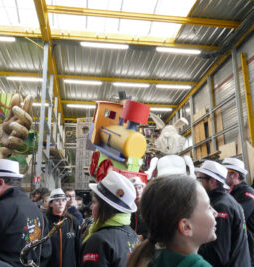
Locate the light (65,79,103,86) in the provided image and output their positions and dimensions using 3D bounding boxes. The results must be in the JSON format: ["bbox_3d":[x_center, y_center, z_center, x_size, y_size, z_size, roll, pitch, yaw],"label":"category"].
[{"bbox_3d":[-1.785,-2.089,11.393,1.530,0.100,0.130,1,-13,-9],"label":"light"}]

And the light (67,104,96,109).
[{"bbox_3d":[-2.172,-1.334,13.795,1.530,0.100,0.130,1,-13,-9],"label":"light"}]

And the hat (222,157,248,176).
[{"bbox_3d":[1.016,0.308,2.650,0.280,0.120,0.240,12,-6,26],"label":"hat"}]

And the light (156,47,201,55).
[{"bbox_3d":[1.764,-2.786,9.381,1.530,0.100,0.130,1,-13,-9],"label":"light"}]

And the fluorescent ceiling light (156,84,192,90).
[{"bbox_3d":[2.050,-2.015,12.015,1.530,0.100,0.130,1,-13,-9],"label":"fluorescent ceiling light"}]

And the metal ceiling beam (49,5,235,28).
[{"bbox_3d":[0.664,-3.325,8.013,5.750,0.160,0.090,1,-13,-9],"label":"metal ceiling beam"}]

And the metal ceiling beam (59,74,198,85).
[{"bbox_3d":[0.119,-2.242,11.747,5.890,0.150,0.080,1,-13,-9],"label":"metal ceiling beam"}]

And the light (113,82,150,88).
[{"bbox_3d":[0.208,-2.032,11.712,1.530,0.100,0.130,1,-13,-9],"label":"light"}]

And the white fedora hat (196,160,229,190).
[{"bbox_3d":[0.675,0.311,2.150,0.280,0.120,0.240,26,-2,24],"label":"white fedora hat"}]

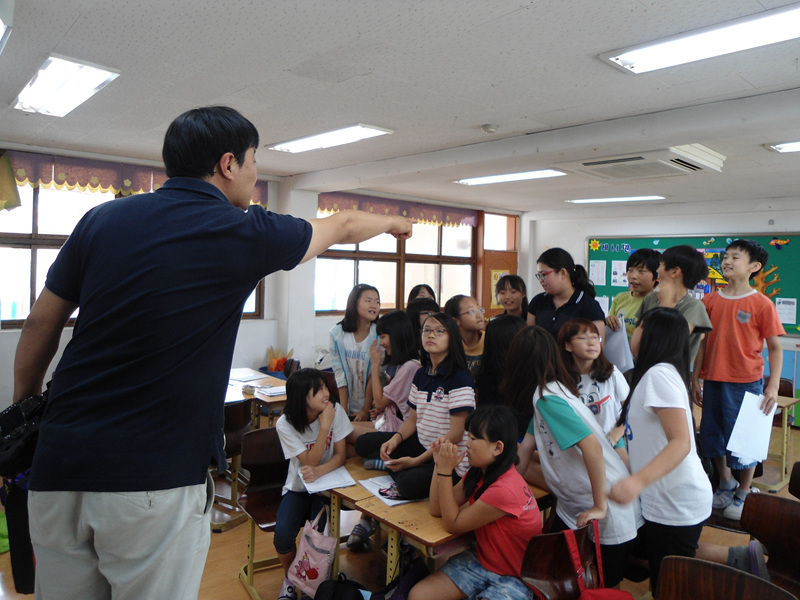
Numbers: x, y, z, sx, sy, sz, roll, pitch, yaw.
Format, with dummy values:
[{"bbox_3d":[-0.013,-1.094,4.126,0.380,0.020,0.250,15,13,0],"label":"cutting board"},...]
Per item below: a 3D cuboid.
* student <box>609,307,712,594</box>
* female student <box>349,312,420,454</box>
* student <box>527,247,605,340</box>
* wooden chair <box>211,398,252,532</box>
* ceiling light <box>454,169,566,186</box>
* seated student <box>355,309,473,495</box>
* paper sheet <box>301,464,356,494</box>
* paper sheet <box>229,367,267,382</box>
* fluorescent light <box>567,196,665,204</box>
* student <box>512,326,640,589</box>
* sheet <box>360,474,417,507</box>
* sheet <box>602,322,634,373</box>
[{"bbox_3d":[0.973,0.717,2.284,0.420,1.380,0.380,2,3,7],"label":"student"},{"bbox_3d":[-0.090,0.406,3.170,0.500,0.740,0.520,1,4,-21],"label":"female student"},{"bbox_3d":[0.771,0.460,2.885,0.430,1.420,0.310,4,4,40],"label":"student"},{"bbox_3d":[-1.203,1.005,3.855,0.460,0.760,0.380,4,4,37],"label":"wooden chair"},{"bbox_3d":[1.083,-1.224,6.067,0.310,0.060,1.260,-1,4,-40],"label":"ceiling light"},{"bbox_3d":[0.055,0.415,2.760,0.580,0.780,0.560,4,4,37],"label":"seated student"},{"bbox_3d":[-0.308,0.760,2.560,0.215,0.010,0.280,0,3,-24],"label":"paper sheet"},{"bbox_3d":[-1.273,0.626,4.898,0.220,0.010,0.300,3,4,24],"label":"paper sheet"},{"bbox_3d":[2.699,-1.260,7.590,0.300,0.060,1.250,-1,4,-40],"label":"fluorescent light"},{"bbox_3d":[0.665,0.825,2.280,0.490,1.430,0.450,1,3,-10],"label":"student"},{"bbox_3d":[-0.011,0.777,2.467,0.210,0.008,0.297,0,3,-28],"label":"sheet"},{"bbox_3d":[1.028,0.223,2.880,0.210,0.290,0.020,-5,1,17],"label":"sheet"}]

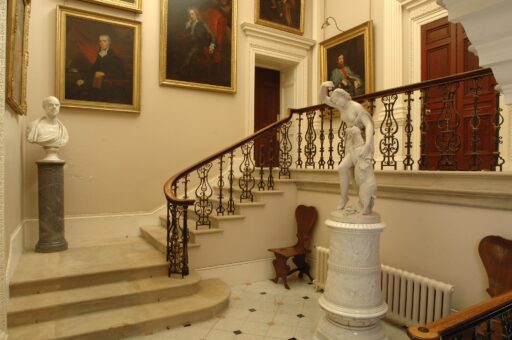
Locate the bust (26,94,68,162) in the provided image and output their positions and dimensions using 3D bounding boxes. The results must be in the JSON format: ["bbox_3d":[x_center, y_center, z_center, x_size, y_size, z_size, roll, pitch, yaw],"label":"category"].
[{"bbox_3d":[-2.820,-0.554,4.220,0.480,0.880,0.300,0,1,-40],"label":"bust"}]

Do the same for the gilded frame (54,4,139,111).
[{"bbox_3d":[-2.350,-1.640,4.740,1.145,1.430,0.080,0,1,-28],"label":"gilded frame"}]

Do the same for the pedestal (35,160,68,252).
[{"bbox_3d":[-2.780,0.478,4.240,0.375,1.190,0.375,0,0,-28],"label":"pedestal"}]

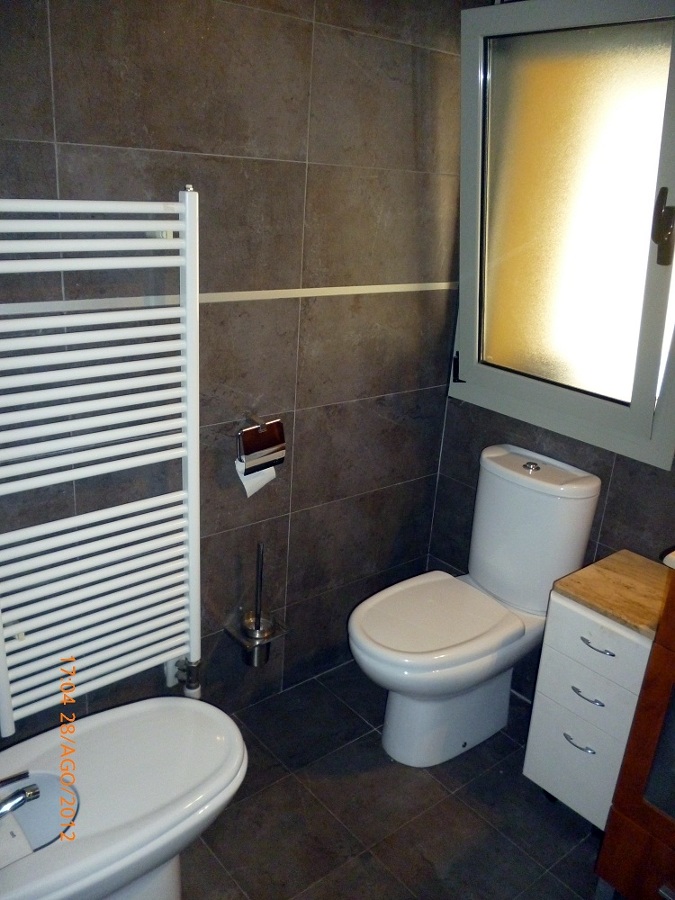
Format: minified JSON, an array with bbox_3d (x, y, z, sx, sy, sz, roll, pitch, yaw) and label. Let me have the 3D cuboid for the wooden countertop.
[{"bbox_3d":[0.724,0.340,1.755,0.320,0.024,0.252,-12,25,-38],"label":"wooden countertop"}]

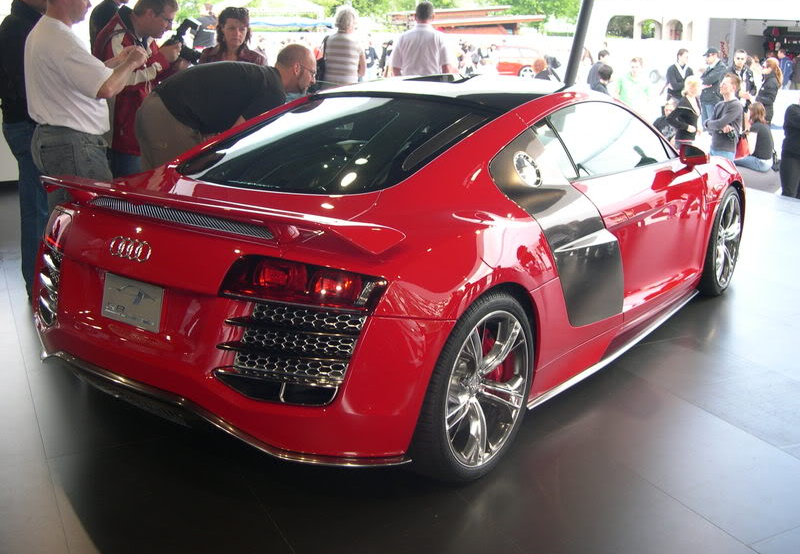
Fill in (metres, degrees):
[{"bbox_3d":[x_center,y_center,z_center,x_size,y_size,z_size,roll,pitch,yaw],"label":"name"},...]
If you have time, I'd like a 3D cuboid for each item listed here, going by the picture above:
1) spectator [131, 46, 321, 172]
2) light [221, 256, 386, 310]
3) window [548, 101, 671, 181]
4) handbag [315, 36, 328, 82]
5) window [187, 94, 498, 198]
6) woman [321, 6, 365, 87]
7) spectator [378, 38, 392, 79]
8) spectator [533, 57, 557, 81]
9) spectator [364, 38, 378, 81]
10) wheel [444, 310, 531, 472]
[{"bbox_3d":[-0.925,-0.567,4.955,0.980,1.440,0.500,-2,17,-4],"label":"spectator"},{"bbox_3d":[-0.280,0.022,2.572,0.460,0.140,0.170,6,18,21],"label":"light"},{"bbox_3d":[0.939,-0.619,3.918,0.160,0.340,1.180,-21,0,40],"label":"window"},{"bbox_3d":[-0.782,-2.119,8.800,0.140,0.580,0.290,1,17,3],"label":"handbag"},{"bbox_3d":[-0.230,-0.547,3.588,1.170,0.160,1.040,12,33,35],"label":"window"},{"bbox_3d":[-0.550,-1.851,8.840,0.450,1.685,0.320,1,17,3],"label":"woman"},{"bbox_3d":[-0.464,-6.297,26.745,0.450,1.720,0.500,-4,17,-11],"label":"spectator"},{"bbox_3d":[2.373,-2.841,14.727,0.450,1.600,0.320,-2,17,-6],"label":"spectator"},{"bbox_3d":[-0.856,-6.357,26.745,0.500,1.720,0.350,-14,21,-39],"label":"spectator"},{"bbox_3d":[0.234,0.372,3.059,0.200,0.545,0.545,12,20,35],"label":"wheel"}]

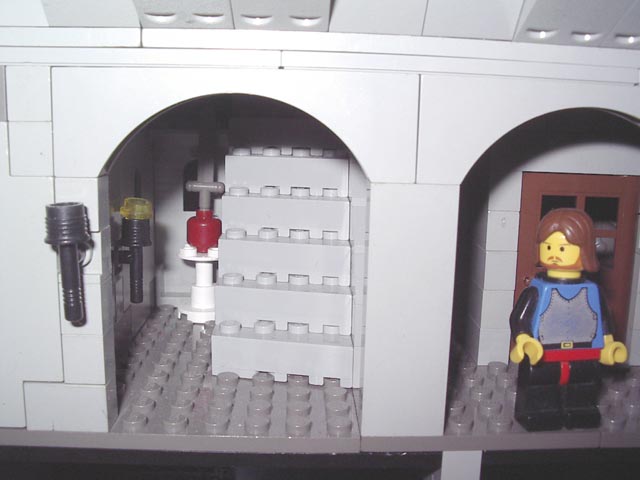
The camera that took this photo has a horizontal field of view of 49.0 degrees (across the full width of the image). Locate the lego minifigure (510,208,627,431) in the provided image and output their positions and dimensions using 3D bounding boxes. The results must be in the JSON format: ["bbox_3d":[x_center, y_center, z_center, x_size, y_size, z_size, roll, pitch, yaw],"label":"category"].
[{"bbox_3d":[0.047,0.015,0.137,0.024,0.043,0.013,-1,9,-5],"label":"lego minifigure"}]

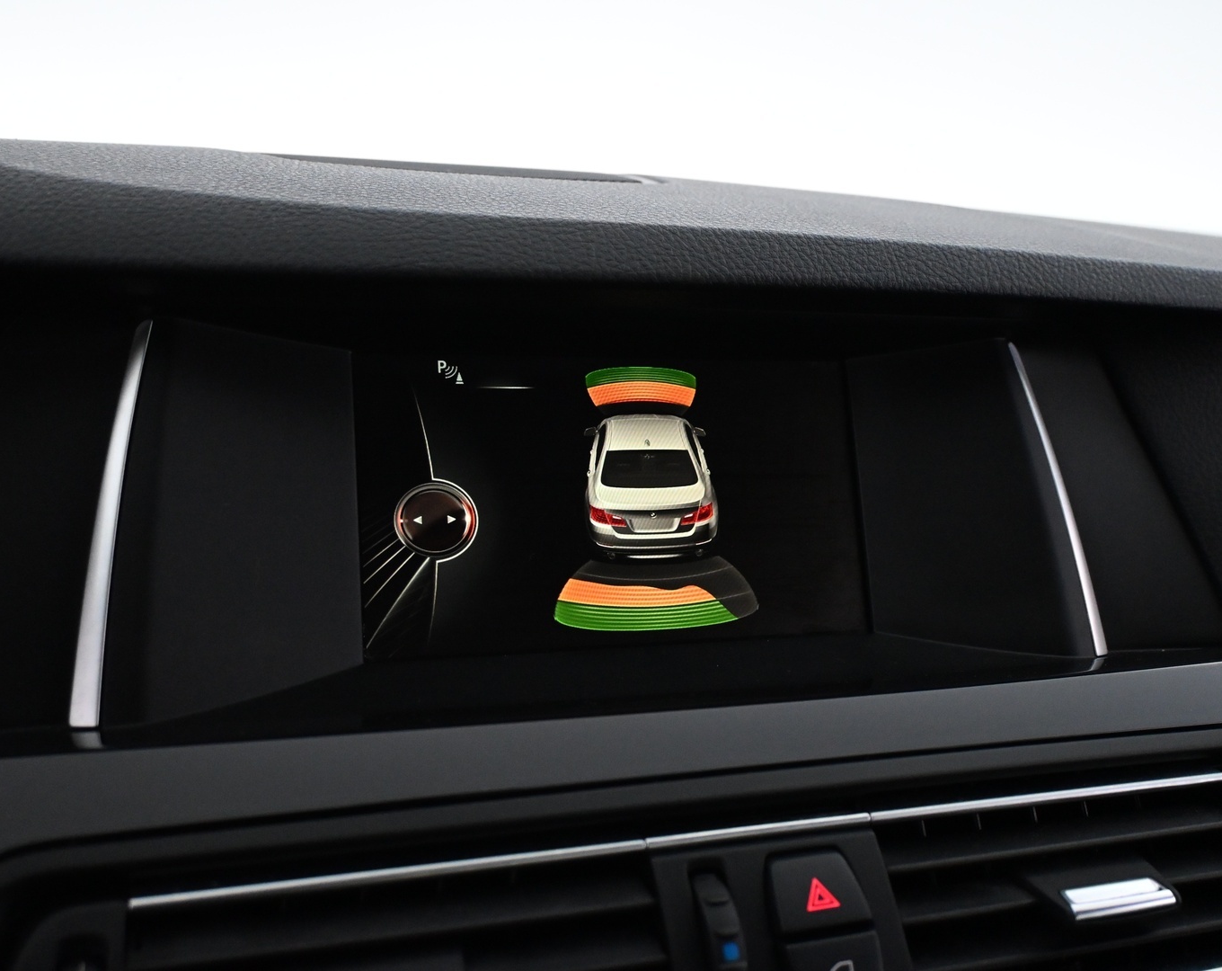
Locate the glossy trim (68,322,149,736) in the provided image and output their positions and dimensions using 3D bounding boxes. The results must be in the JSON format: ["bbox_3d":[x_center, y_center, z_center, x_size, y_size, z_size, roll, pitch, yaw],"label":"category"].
[{"bbox_3d":[-0.118,0.008,0.300,0.009,0.100,0.008,4,-15,-5],"label":"glossy trim"}]

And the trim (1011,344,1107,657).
[{"bbox_3d":[0.137,0.003,0.383,0.009,0.100,0.008,-7,-11,-31],"label":"trim"}]

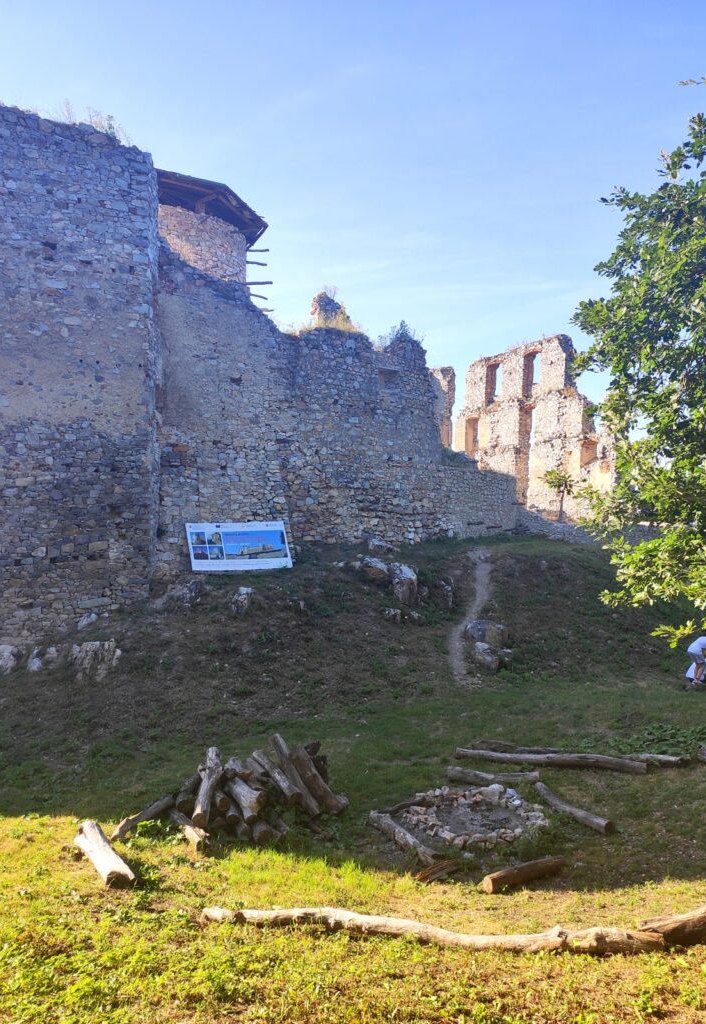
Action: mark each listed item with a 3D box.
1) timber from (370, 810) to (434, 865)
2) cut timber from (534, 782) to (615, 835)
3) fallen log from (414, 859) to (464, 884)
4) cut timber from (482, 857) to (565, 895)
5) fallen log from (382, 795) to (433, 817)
[{"bbox_3d":[0.635,4.268,9.736,0.230,0.200,1.257,1,1,-30],"label":"timber"},{"bbox_3d":[3.210,4.309,10.803,0.270,0.190,1.515,1,1,-23],"label":"cut timber"},{"bbox_3d":[1.040,4.333,8.929,0.610,0.110,0.170,1,1,-36],"label":"fallen log"},{"bbox_3d":[2.071,4.306,8.804,1.151,0.210,0.210,1,1,-29],"label":"cut timber"},{"bbox_3d":[0.819,4.296,10.782,0.829,0.120,0.140,1,1,-29],"label":"fallen log"}]

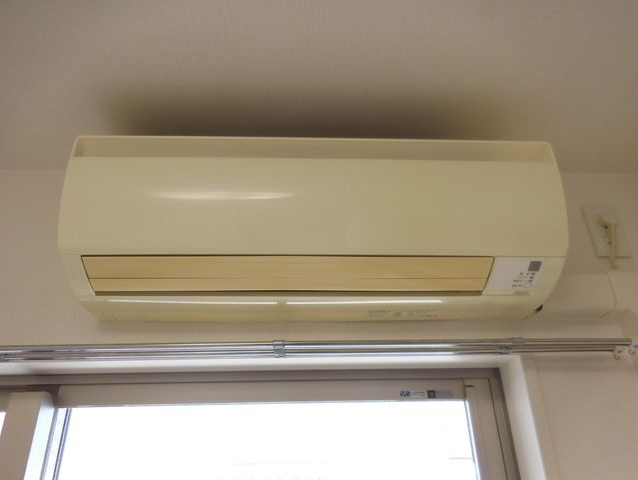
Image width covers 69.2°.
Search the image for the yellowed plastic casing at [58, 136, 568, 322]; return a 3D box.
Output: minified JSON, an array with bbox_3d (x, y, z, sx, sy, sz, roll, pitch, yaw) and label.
[{"bbox_3d":[-0.001,-0.014,0.819,0.795,0.254,0.219,0,-27,-3],"label":"yellowed plastic casing"}]

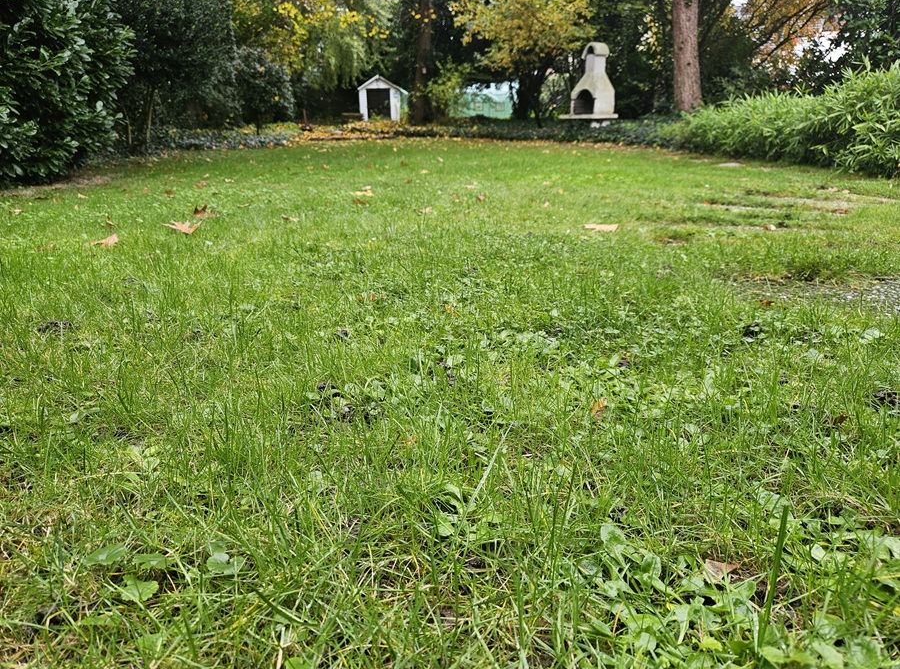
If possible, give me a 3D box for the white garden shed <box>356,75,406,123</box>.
[{"bbox_3d":[-2.023,-7.089,18.000,1.270,1.330,1.450,1,20,2],"label":"white garden shed"}]

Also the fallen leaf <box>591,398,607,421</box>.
[{"bbox_3d":[0.225,0.113,0.901,0.023,0.022,0.034,5,20,15],"label":"fallen leaf"}]

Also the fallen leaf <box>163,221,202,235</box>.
[{"bbox_3d":[-1.052,-0.417,2.352,0.155,0.040,0.110,-9,21,-23],"label":"fallen leaf"}]

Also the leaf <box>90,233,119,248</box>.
[{"bbox_3d":[-1.225,-0.333,2.117,0.107,0.035,0.085,-11,22,-28],"label":"leaf"}]

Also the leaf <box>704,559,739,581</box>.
[{"bbox_3d":[0.272,0.237,0.600,0.034,0.010,0.024,11,22,27],"label":"leaf"}]

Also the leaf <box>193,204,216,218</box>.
[{"bbox_3d":[-1.141,-0.574,2.792,0.118,0.045,0.090,-8,21,-21],"label":"leaf"}]

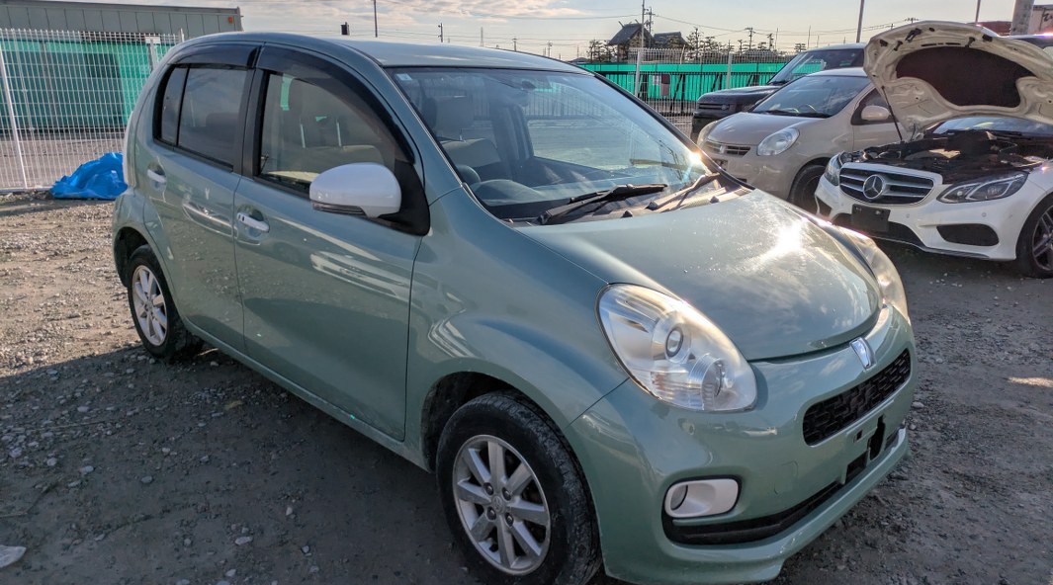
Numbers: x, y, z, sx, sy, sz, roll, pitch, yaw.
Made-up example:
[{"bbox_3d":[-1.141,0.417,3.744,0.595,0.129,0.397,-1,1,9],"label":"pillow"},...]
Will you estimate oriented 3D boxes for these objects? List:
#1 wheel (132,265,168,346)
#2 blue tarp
[{"bbox_3d":[-1.796,0.056,3.733,0.390,0.390,0.150,16,20,41],"label":"wheel"},{"bbox_3d":[-4.840,-1.345,8.750,1.050,0.460,0.700,-3,17,-9],"label":"blue tarp"}]

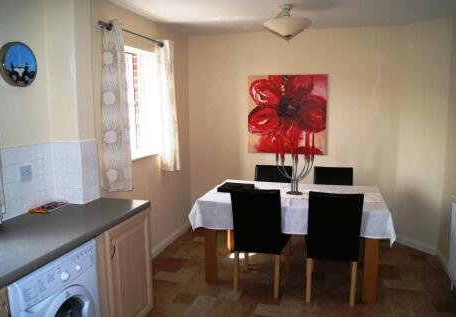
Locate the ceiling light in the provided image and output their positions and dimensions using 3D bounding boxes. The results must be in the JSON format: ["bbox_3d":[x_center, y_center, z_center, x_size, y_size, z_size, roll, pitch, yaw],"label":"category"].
[{"bbox_3d":[0.494,-1.134,2.989,0.405,0.285,0.405,2,8,16],"label":"ceiling light"}]

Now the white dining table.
[{"bbox_3d":[0.606,0.700,3.352,1.570,0.760,0.980,2,8,16],"label":"white dining table"}]

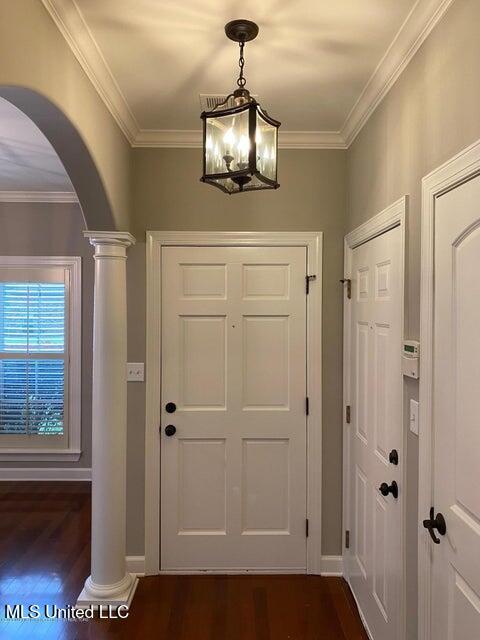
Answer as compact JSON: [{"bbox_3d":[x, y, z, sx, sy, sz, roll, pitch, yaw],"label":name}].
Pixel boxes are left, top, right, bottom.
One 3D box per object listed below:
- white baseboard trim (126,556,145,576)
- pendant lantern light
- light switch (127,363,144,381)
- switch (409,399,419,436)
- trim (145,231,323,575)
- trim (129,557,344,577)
[{"bbox_3d":[-0.660,1.551,3.018,0.130,0.126,0.022,0,1,-1],"label":"white baseboard trim"},{"bbox_3d":[0.007,-0.827,1.857,0.225,0.615,0.225,1,1,29],"label":"pendant lantern light"},{"bbox_3d":[-0.655,0.329,3.000,0.116,0.116,0.014,0,1,-1],"label":"light switch"},{"bbox_3d":[0.674,0.374,1.858,0.014,0.122,0.079,0,1,-1],"label":"switch"},{"bbox_3d":[-0.037,0.530,3.008,1.108,2.165,0.050,0,1,-1],"label":"trim"},{"bbox_3d":[-0.022,1.552,3.027,1.360,0.126,0.022,0,1,-1],"label":"trim"}]

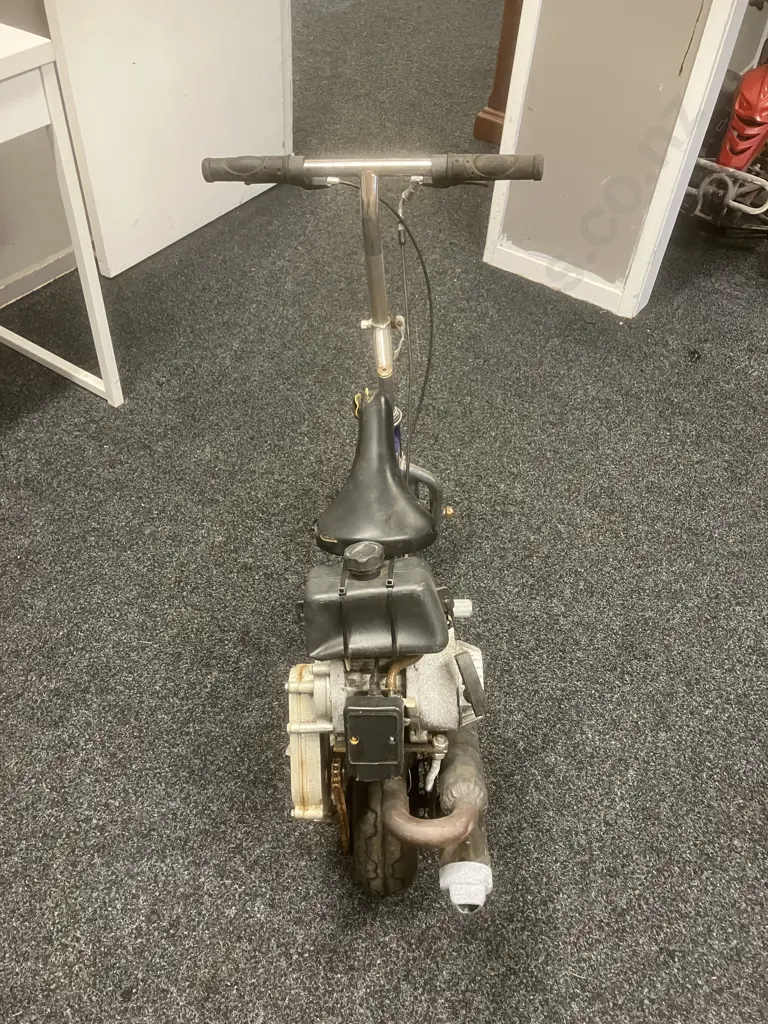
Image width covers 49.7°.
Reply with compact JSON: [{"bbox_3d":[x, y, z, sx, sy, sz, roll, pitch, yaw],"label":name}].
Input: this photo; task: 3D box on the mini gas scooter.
[{"bbox_3d":[-0.007,-0.023,1.175,0.420,0.830,0.915,-1,46,0],"label":"mini gas scooter"}]

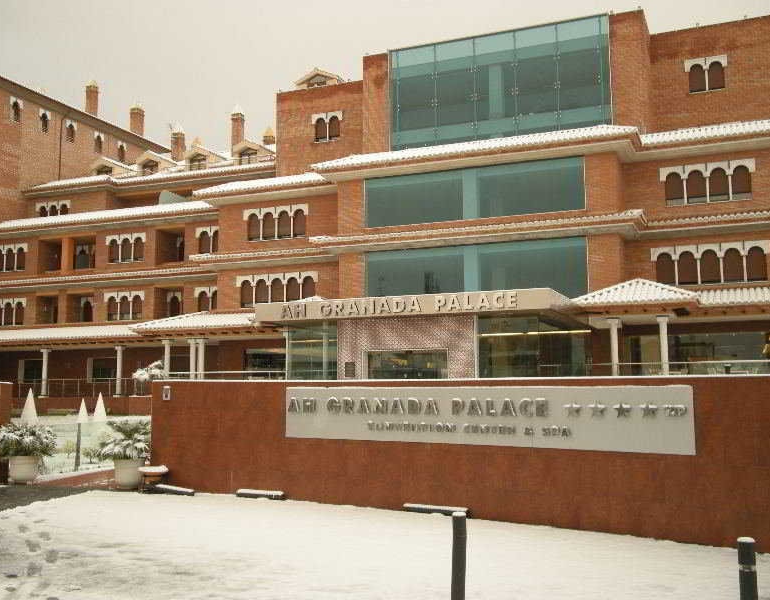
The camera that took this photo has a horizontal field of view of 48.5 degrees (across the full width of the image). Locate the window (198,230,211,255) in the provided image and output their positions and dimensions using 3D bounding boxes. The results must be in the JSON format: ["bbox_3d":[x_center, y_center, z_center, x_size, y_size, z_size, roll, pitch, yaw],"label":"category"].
[{"bbox_3d":[-9.439,-2.940,45.015,0.740,1.370,0.200,-3,-7,21],"label":"window"}]

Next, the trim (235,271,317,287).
[{"bbox_3d":[-5.005,-0.966,39.887,4.280,0.500,0.150,-3,-7,21],"label":"trim"}]

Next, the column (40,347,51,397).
[{"bbox_3d":[-17.684,3.808,44.541,0.420,2.480,0.420,-3,-7,21],"label":"column"}]

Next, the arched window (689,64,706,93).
[{"bbox_3d":[14.144,-10.027,38.706,0.680,1.306,0.150,-3,-7,22],"label":"arched window"}]

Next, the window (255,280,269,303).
[{"bbox_3d":[-5.859,-0.330,40.900,0.686,1.322,0.180,-3,-8,21],"label":"window"}]

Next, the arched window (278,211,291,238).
[{"bbox_3d":[-4.699,-3.531,39.974,0.720,1.332,0.150,-3,-7,22],"label":"arched window"}]

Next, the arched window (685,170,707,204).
[{"bbox_3d":[12.459,-4.498,34.120,0.731,1.366,0.180,-3,-8,21],"label":"arched window"}]

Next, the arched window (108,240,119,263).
[{"bbox_3d":[-14.753,-2.614,46.878,0.729,1.386,0.250,-3,-7,22],"label":"arched window"}]

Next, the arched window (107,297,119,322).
[{"bbox_3d":[-14.934,0.490,47.223,0.748,1.336,0.180,-3,-8,21],"label":"arched window"}]

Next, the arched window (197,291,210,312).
[{"bbox_3d":[-9.491,0.155,44.703,0.720,1.315,0.150,-3,-7,22],"label":"arched window"}]

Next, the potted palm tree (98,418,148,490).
[{"bbox_3d":[-4.852,2.863,15.898,0.930,1.250,0.920,2,-7,-17],"label":"potted palm tree"}]

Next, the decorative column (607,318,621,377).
[{"bbox_3d":[8.444,1.969,31.397,0.380,2.553,0.380,-3,-8,21],"label":"decorative column"}]

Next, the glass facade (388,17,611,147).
[{"bbox_3d":[5.270,-10.083,40.780,10.700,5.350,0.300,-3,-7,21],"label":"glass facade"}]

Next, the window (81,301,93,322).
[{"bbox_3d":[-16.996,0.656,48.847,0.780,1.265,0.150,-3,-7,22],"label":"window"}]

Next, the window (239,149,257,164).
[{"bbox_3d":[-8.100,-8.501,51.091,1.150,1.060,0.250,-3,-7,21],"label":"window"}]

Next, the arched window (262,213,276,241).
[{"bbox_3d":[-5.491,-3.465,40.295,0.730,1.342,0.150,-3,-7,22],"label":"arched window"}]

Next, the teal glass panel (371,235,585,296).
[{"bbox_3d":[3.575,-1.063,35.243,9.445,2.450,0.120,-3,-7,21],"label":"teal glass panel"}]

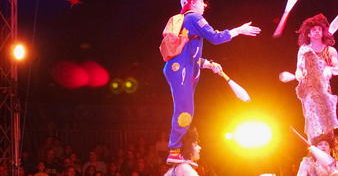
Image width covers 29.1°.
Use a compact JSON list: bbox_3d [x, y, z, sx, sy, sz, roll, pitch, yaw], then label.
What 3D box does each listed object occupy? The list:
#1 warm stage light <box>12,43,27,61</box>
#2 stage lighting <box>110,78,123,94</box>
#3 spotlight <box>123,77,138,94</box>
[{"bbox_3d":[-2.000,-0.475,8.700,0.190,0.240,0.250,0,9,-15],"label":"warm stage light"},{"bbox_3d":[-1.130,-0.054,14.000,0.280,0.330,0.320,0,6,-6],"label":"stage lighting"},{"bbox_3d":[-0.829,-0.054,14.000,0.330,0.340,0.340,0,6,-6],"label":"spotlight"}]

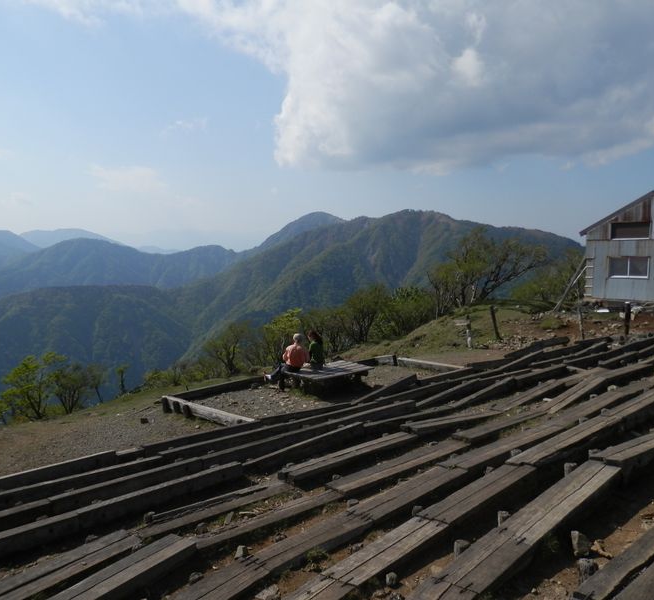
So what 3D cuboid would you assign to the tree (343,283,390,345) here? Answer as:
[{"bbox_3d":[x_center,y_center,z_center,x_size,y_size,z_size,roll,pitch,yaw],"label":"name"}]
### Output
[{"bbox_3d":[1.436,0.527,21.000,1.700,2.250,1.700,0,6,0],"label":"tree"}]

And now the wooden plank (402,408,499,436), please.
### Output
[{"bbox_3d":[1.821,1.760,8.322,1.608,0.110,0.207,-3,7,-30],"label":"wooden plank"}]

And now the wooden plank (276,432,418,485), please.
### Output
[{"bbox_3d":[0.302,1.748,6.414,1.857,0.110,0.218,-5,8,-41],"label":"wooden plank"}]

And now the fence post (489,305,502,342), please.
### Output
[{"bbox_3d":[4.659,0.648,15.900,0.130,1.028,0.130,-12,5,1],"label":"fence post"}]

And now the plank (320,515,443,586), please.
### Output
[{"bbox_3d":[0.385,1.563,3.528,0.230,0.110,0.923,5,8,43],"label":"plank"}]

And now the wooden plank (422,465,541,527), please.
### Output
[{"bbox_3d":[1.303,1.666,4.880,0.281,0.120,1.469,2,5,43],"label":"wooden plank"}]

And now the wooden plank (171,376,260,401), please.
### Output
[{"bbox_3d":[-2.115,1.829,11.718,0.130,0.200,2.309,6,8,43],"label":"wooden plank"}]

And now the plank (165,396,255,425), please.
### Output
[{"bbox_3d":[-2.131,1.962,10.077,2.301,0.140,0.120,5,8,41],"label":"plank"}]

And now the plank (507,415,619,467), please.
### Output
[{"bbox_3d":[2.616,1.522,6.163,2.171,0.110,0.211,-5,8,-42],"label":"plank"}]

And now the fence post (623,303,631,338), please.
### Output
[{"bbox_3d":[8.223,0.537,15.800,0.140,0.926,0.140,0,6,0],"label":"fence post"}]

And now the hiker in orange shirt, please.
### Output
[{"bbox_3d":[-0.814,1.246,11.900,0.540,1.120,0.850,-4,7,-33],"label":"hiker in orange shirt"}]

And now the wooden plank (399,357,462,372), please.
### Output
[{"bbox_3d":[2.516,1.607,13.875,1.875,0.200,0.120,5,7,37],"label":"wooden plank"}]

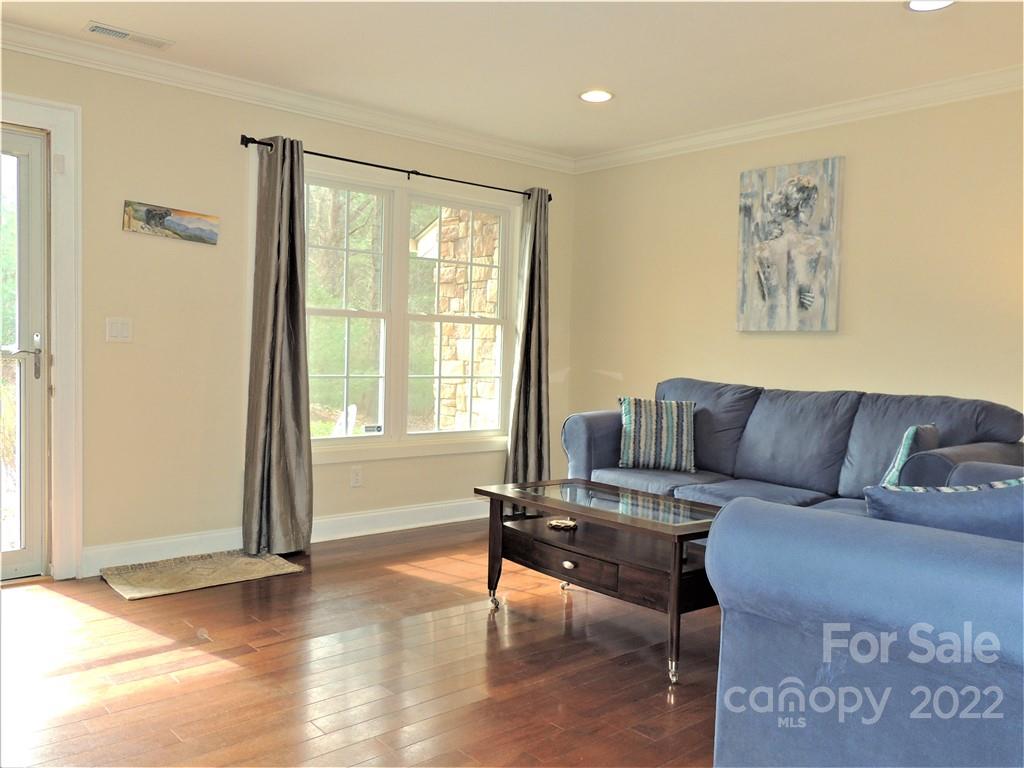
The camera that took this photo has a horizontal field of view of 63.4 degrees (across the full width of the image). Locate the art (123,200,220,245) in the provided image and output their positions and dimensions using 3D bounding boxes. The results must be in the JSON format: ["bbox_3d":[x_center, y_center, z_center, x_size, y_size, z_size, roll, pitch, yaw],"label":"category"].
[{"bbox_3d":[-1.638,-0.771,3.990,0.451,0.140,0.020,3,1,-42],"label":"art"}]

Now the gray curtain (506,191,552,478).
[{"bbox_3d":[0.117,-0.212,5.458,0.360,2.145,0.130,-1,3,-41],"label":"gray curtain"}]

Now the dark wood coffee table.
[{"bbox_3d":[0.395,0.711,3.250,0.552,0.502,1.087,-1,3,-39],"label":"dark wood coffee table"}]

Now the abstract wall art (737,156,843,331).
[{"bbox_3d":[1.528,-0.745,4.572,0.035,0.912,0.611,-1,3,-41],"label":"abstract wall art"}]

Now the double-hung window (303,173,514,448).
[{"bbox_3d":[-0.669,-0.382,4.907,1.728,1.494,0.100,-1,3,-41],"label":"double-hung window"}]

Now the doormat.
[{"bbox_3d":[-1.460,0.883,3.938,0.826,0.030,0.454,-1,3,-41],"label":"doormat"}]

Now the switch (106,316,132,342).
[{"bbox_3d":[-1.827,-0.248,3.860,0.117,0.116,0.010,-1,3,-41],"label":"switch"}]

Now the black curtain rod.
[{"bbox_3d":[-0.554,-1.224,4.855,2.130,0.060,0.100,-1,3,-41],"label":"black curtain rod"}]

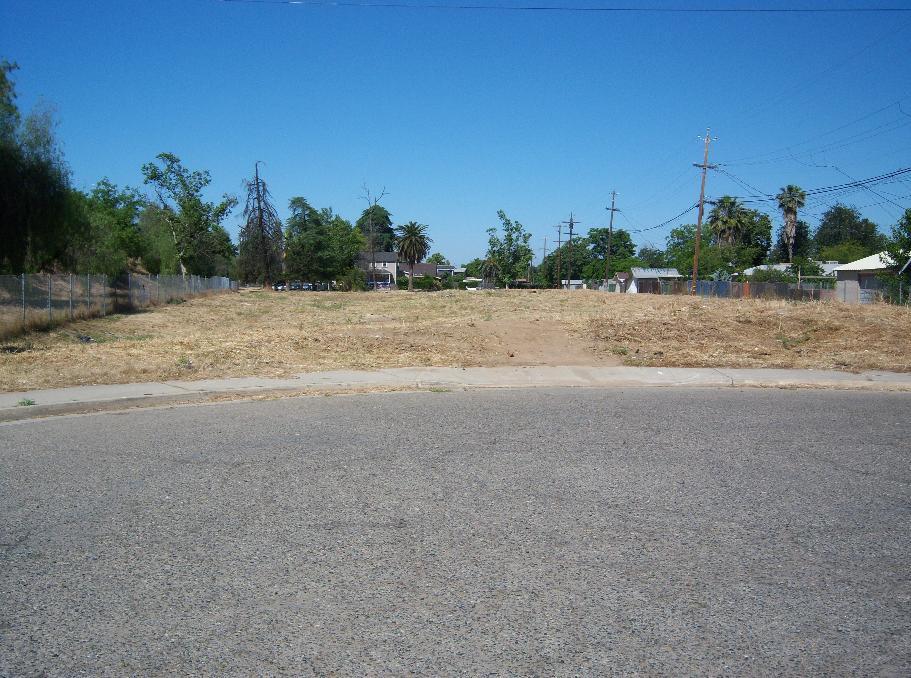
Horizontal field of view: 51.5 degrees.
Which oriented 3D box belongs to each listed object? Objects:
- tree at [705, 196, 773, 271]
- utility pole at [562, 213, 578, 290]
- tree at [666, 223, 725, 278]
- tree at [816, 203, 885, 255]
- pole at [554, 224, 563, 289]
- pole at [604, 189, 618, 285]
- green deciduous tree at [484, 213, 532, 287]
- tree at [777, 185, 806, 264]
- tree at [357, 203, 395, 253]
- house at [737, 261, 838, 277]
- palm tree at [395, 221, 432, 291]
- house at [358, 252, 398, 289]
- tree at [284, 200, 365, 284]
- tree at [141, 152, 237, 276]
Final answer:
[{"bbox_3d":[33.300,-11.076,111.527,8.060,11.410,7.800,0,4,2],"label":"tree"},{"bbox_3d":[18.787,-14.342,154.406,2.800,12.580,0.500,0,4,2],"label":"utility pole"},{"bbox_3d":[32.510,-11.150,128.000,8.400,9.270,8.000,0,4,2],"label":"tree"},{"bbox_3d":[49.691,-11.549,119.513,9.200,11.360,8.800,0,4,2],"label":"tree"},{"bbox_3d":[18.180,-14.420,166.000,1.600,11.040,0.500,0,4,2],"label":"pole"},{"bbox_3d":[18.610,-11.550,112.000,1.600,12.100,0.500,0,4,2],"label":"pole"},{"bbox_3d":[6.340,-10.490,112.000,5.810,9.480,5.200,0,4,2],"label":"green deciduous tree"},{"bbox_3d":[43.390,-13.040,122.000,3.870,13.820,3.900,0,4,2],"label":"tree"},{"bbox_3d":[-15.410,-18.010,182.000,7.710,16.190,8.000,0,4,2],"label":"tree"},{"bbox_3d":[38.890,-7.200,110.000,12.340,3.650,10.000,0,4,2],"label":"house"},{"bbox_3d":[-6.220,-12.410,140.000,5.630,10.290,5.600,0,4,2],"label":"palm tree"},{"bbox_3d":[-13.720,-11.570,162.000,7.890,6.520,8.000,0,4,2],"label":"house"},{"bbox_3d":[-17.890,-12.880,129.000,10.920,12.610,10.000,0,4,2],"label":"tree"},{"bbox_3d":[-22.040,-9.950,78.000,7.930,10.900,7.500,0,4,2],"label":"tree"}]

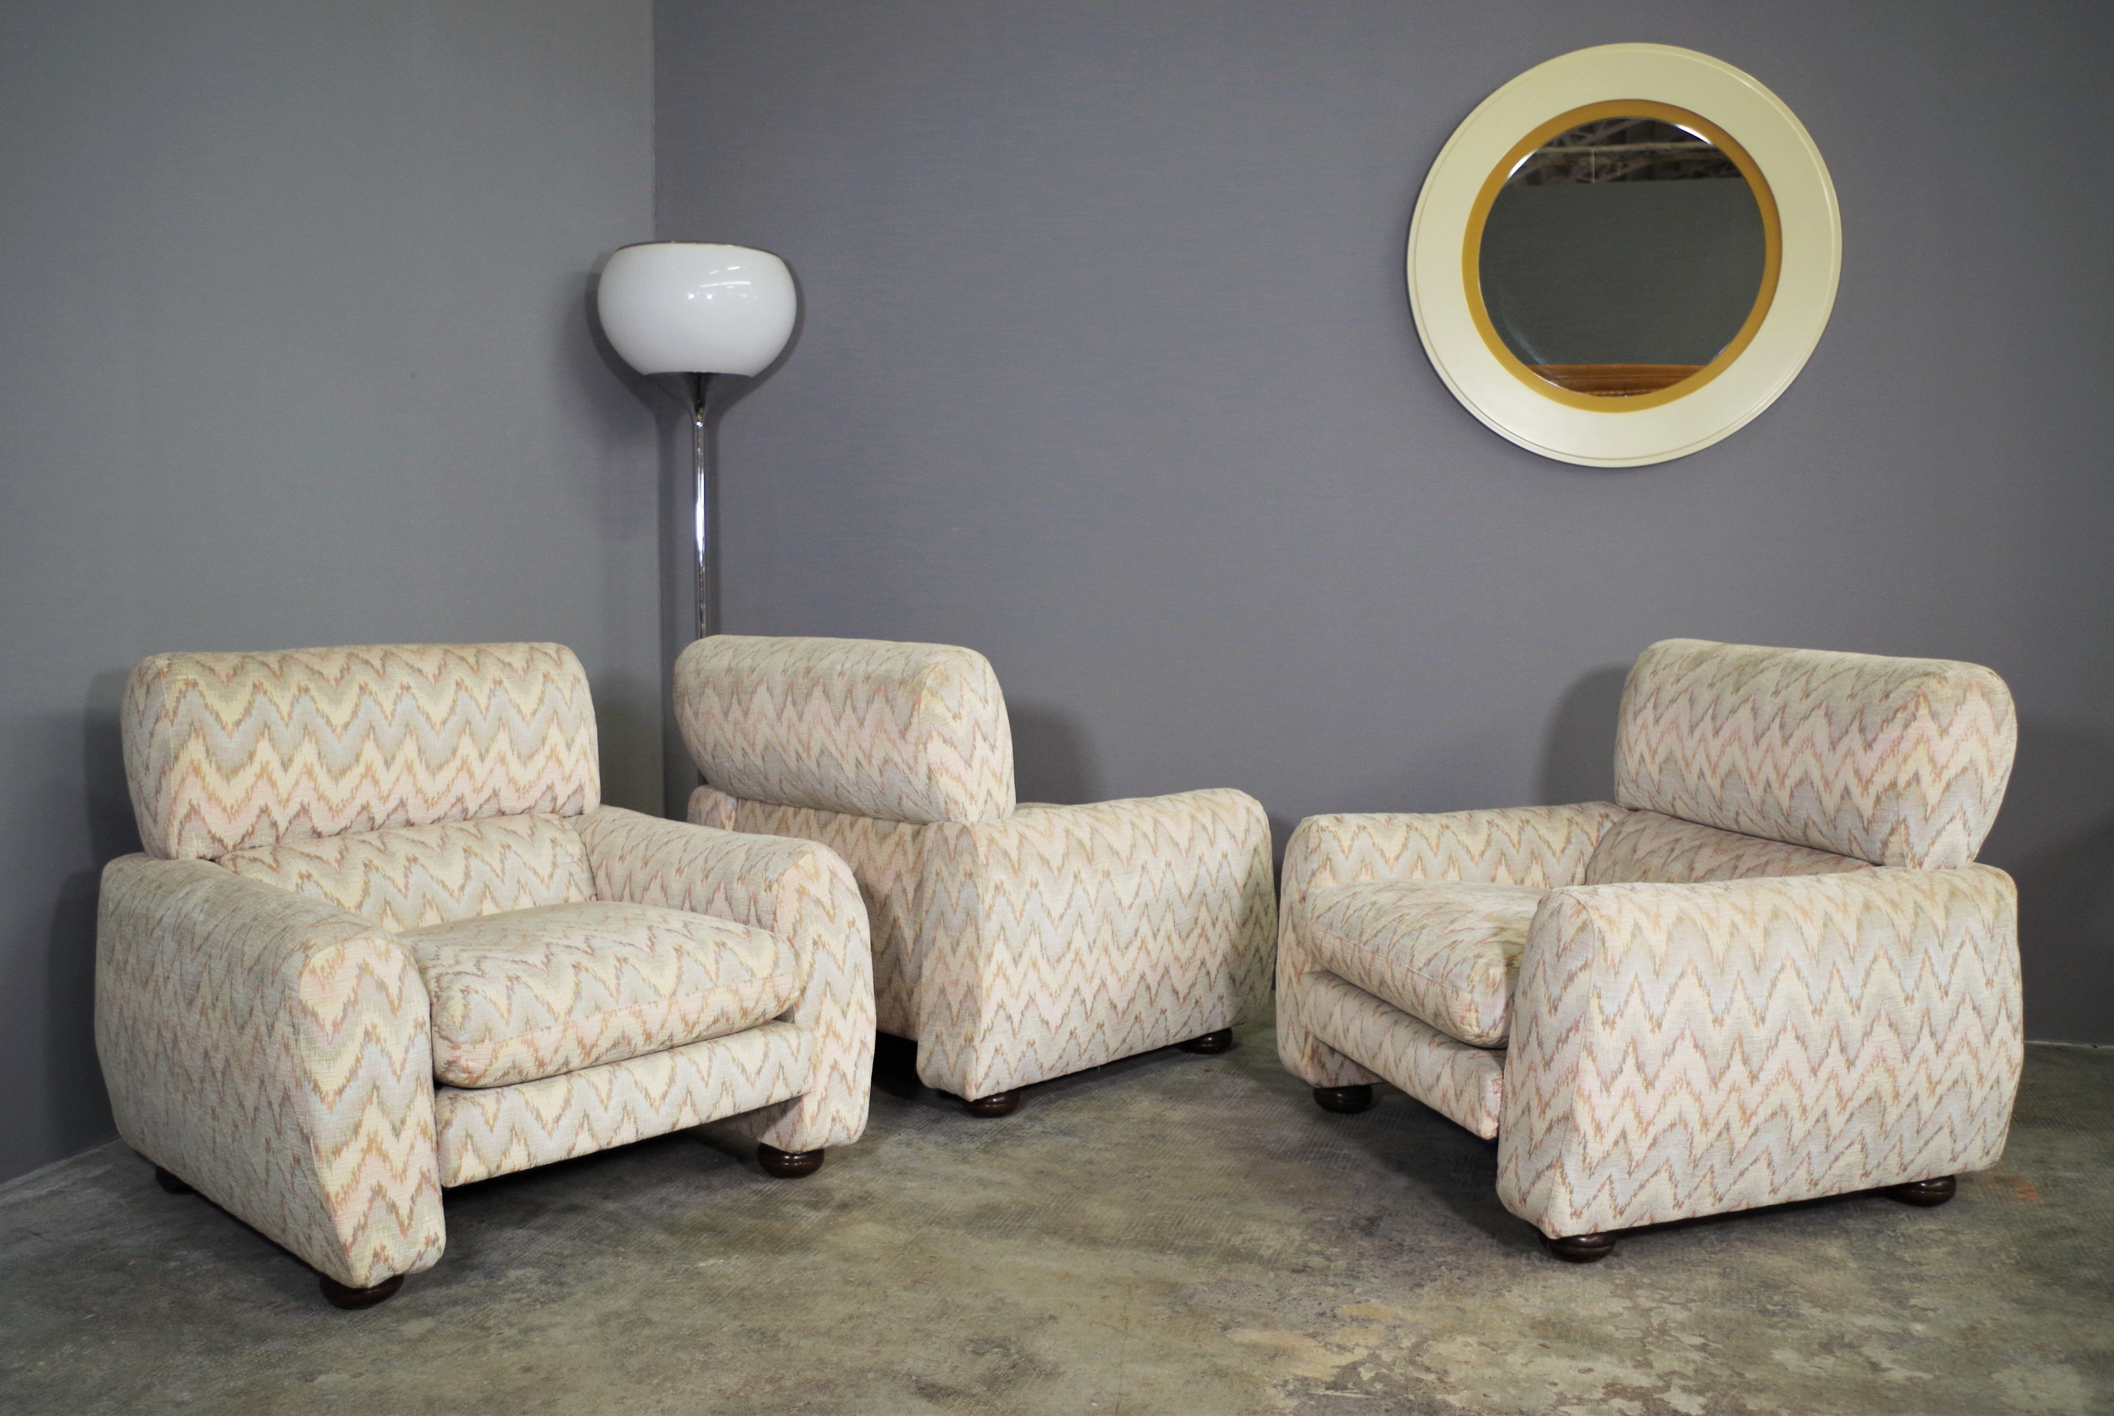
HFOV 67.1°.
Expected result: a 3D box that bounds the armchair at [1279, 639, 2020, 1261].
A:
[{"bbox_3d":[0.912,0.310,2.559,0.864,0.813,0.843,-1,3,-19],"label":"armchair"}]

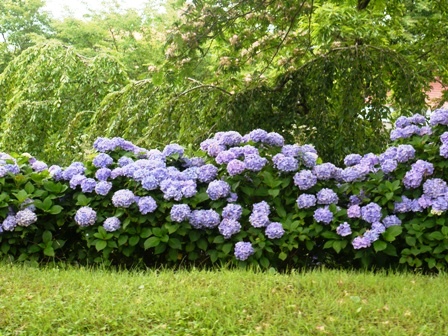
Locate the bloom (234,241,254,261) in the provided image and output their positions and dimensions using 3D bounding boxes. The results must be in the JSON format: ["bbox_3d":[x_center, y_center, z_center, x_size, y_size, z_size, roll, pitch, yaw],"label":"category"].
[{"bbox_3d":[0.158,0.649,6.700,0.149,0.145,0.145,0,5,0],"label":"bloom"}]

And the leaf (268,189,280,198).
[{"bbox_3d":[0.406,0.206,6.900,0.093,0.077,0.060,0,5,0],"label":"leaf"}]

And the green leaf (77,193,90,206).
[{"bbox_3d":[-1.160,0.260,7.050,0.110,0.127,0.045,0,-24,0],"label":"green leaf"}]

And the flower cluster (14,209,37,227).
[{"bbox_3d":[-1.524,0.384,6.600,0.166,0.139,0.158,0,5,0],"label":"flower cluster"}]

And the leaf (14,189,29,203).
[{"bbox_3d":[-1.681,0.233,7.100,0.112,0.108,0.090,0,4,0],"label":"leaf"}]

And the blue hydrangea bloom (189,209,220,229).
[{"bbox_3d":[-0.153,0.408,6.800,0.243,0.147,0.150,0,5,0],"label":"blue hydrangea bloom"}]

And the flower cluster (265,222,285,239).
[{"bbox_3d":[0.410,0.505,6.900,0.158,0.129,0.153,0,4,0],"label":"flower cluster"}]

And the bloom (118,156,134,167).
[{"bbox_3d":[-0.841,-0.047,7.350,0.133,0.108,0.130,0,5,0],"label":"bloom"}]

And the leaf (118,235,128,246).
[{"bbox_3d":[-0.808,0.581,6.850,0.076,0.086,0.050,0,4,0],"label":"leaf"}]

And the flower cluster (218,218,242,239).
[{"bbox_3d":[0.048,0.462,6.520,0.175,0.152,0.166,0,5,0],"label":"flower cluster"}]

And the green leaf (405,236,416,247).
[{"bbox_3d":[1.370,0.540,6.250,0.080,0.077,0.050,0,5,0],"label":"green leaf"}]

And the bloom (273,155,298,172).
[{"bbox_3d":[0.526,-0.038,7.250,0.212,0.153,0.206,0,4,0],"label":"bloom"}]

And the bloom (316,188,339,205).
[{"bbox_3d":[0.842,0.232,6.950,0.174,0.130,0.165,0,6,0],"label":"bloom"}]

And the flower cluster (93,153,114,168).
[{"bbox_3d":[-1.023,-0.061,7.250,0.170,0.126,0.150,0,4,0],"label":"flower cluster"}]

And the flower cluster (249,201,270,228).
[{"bbox_3d":[0.272,0.352,6.450,0.162,0.200,0.150,0,5,0],"label":"flower cluster"}]

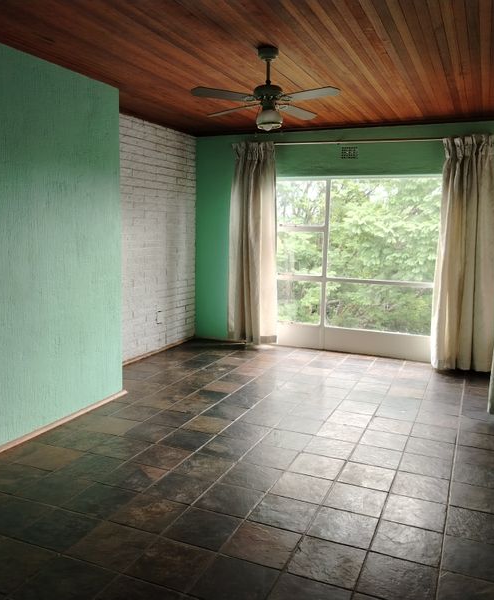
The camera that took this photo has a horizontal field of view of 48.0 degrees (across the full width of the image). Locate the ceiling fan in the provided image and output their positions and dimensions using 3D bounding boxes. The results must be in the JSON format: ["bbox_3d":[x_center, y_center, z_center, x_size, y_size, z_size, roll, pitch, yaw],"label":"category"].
[{"bbox_3d":[0.134,-1.305,3.435,1.071,0.502,1.071,5,9,23],"label":"ceiling fan"}]

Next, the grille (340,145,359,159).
[{"bbox_3d":[1.144,-1.642,6.187,0.222,0.149,0.025,5,9,23],"label":"grille"}]

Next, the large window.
[{"bbox_3d":[1.177,-0.521,6.422,2.020,1.808,0.081,5,9,23],"label":"large window"}]

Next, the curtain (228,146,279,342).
[{"bbox_3d":[0.063,-0.644,6.661,0.616,2.404,0.162,5,9,23],"label":"curtain"}]

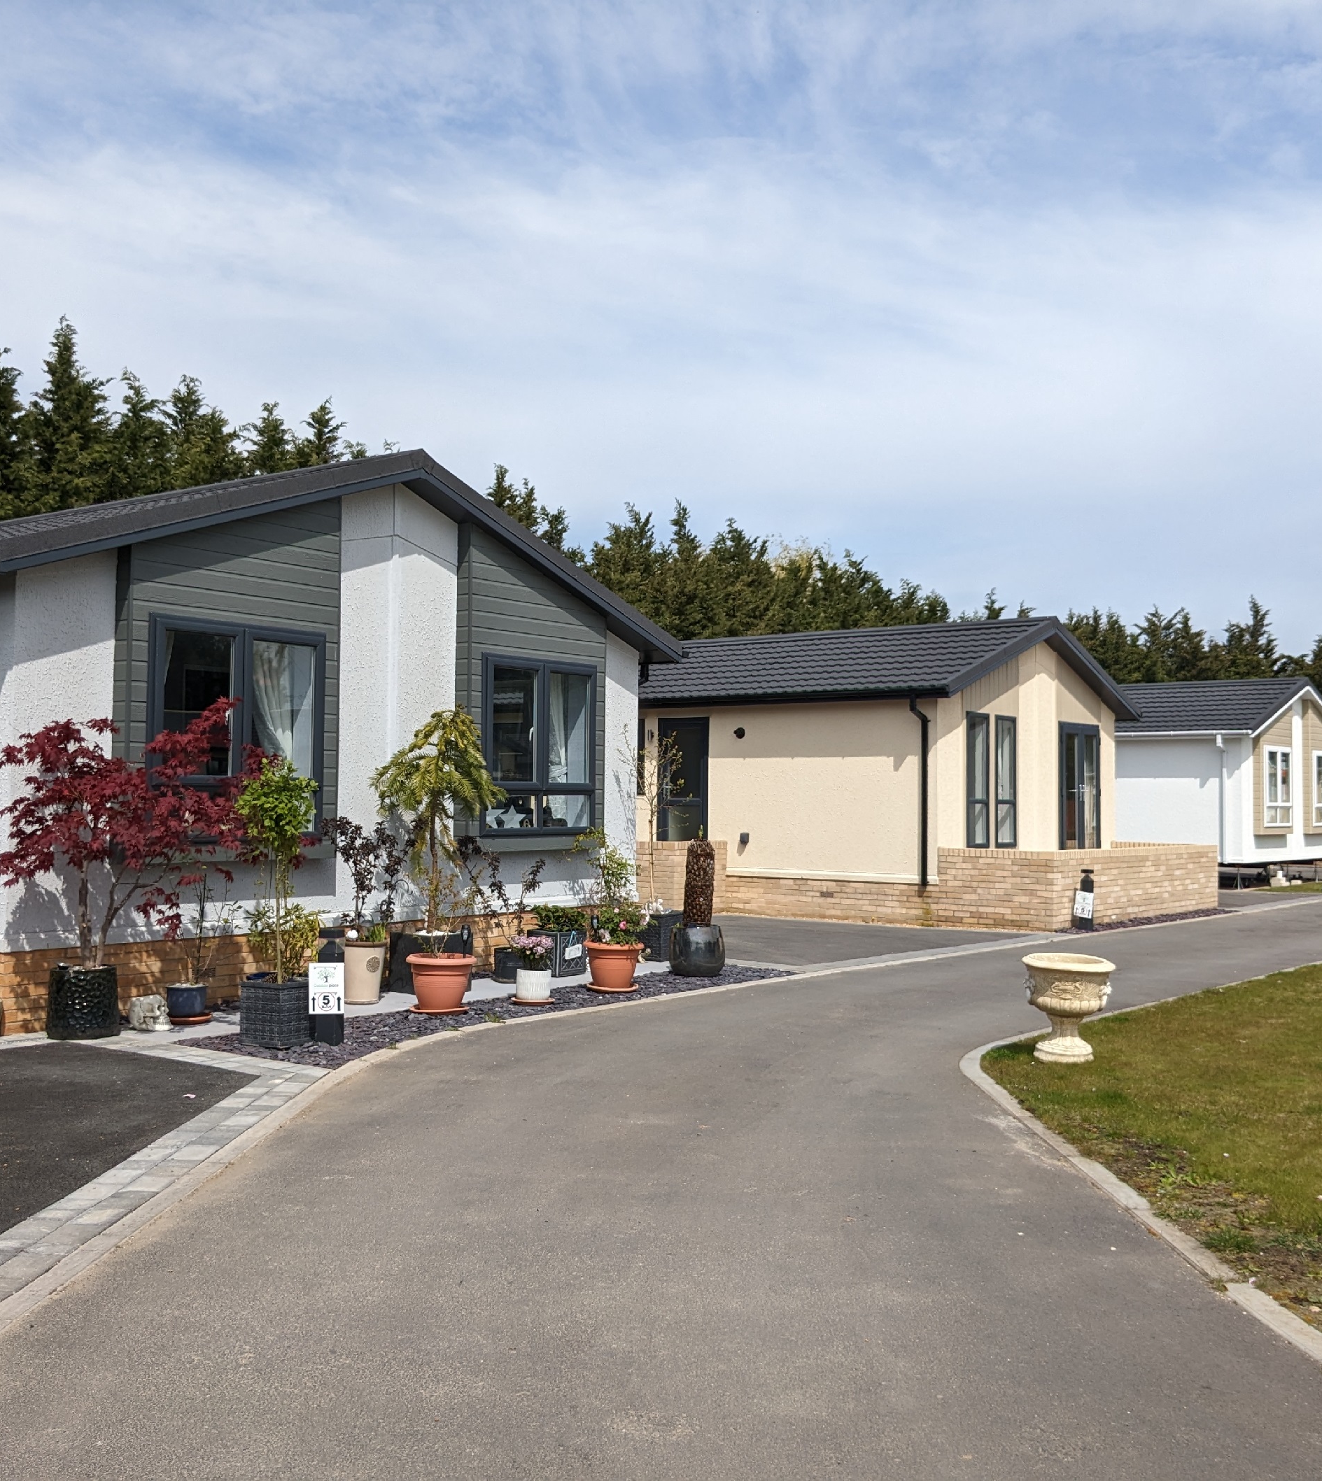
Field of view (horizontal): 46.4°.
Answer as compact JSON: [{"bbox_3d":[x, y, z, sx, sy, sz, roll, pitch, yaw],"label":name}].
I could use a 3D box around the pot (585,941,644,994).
[{"bbox_3d":[-0.373,1.814,12.353,0.487,0.366,0.487,1,-2,-2],"label":"pot"}]

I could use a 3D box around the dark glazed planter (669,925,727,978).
[{"bbox_3d":[0.326,1.849,13.532,0.496,0.423,0.496,1,-2,1],"label":"dark glazed planter"}]

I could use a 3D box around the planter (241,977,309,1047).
[{"bbox_3d":[-2.333,1.662,9.383,0.303,0.375,0.303,0,-2,25],"label":"planter"}]

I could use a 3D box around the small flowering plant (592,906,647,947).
[{"bbox_3d":[-0.322,1.490,12.346,0.460,0.330,0.420,1,-2,-1],"label":"small flowering plant"}]

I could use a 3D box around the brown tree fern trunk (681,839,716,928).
[{"bbox_3d":[0.334,1.250,13.350,0.255,0.790,0.255,2,-2,0],"label":"brown tree fern trunk"}]

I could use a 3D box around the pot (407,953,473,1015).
[{"bbox_3d":[-1.563,1.731,10.981,0.494,0.380,0.494,1,-2,-8],"label":"pot"}]

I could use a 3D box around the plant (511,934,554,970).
[{"bbox_3d":[-0.952,1.571,11.447,0.315,0.260,0.310,1,-2,-5],"label":"plant"}]

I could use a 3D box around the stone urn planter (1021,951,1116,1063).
[{"bbox_3d":[2.384,1.574,9.034,0.535,0.590,0.535,4,-3,15],"label":"stone urn planter"}]

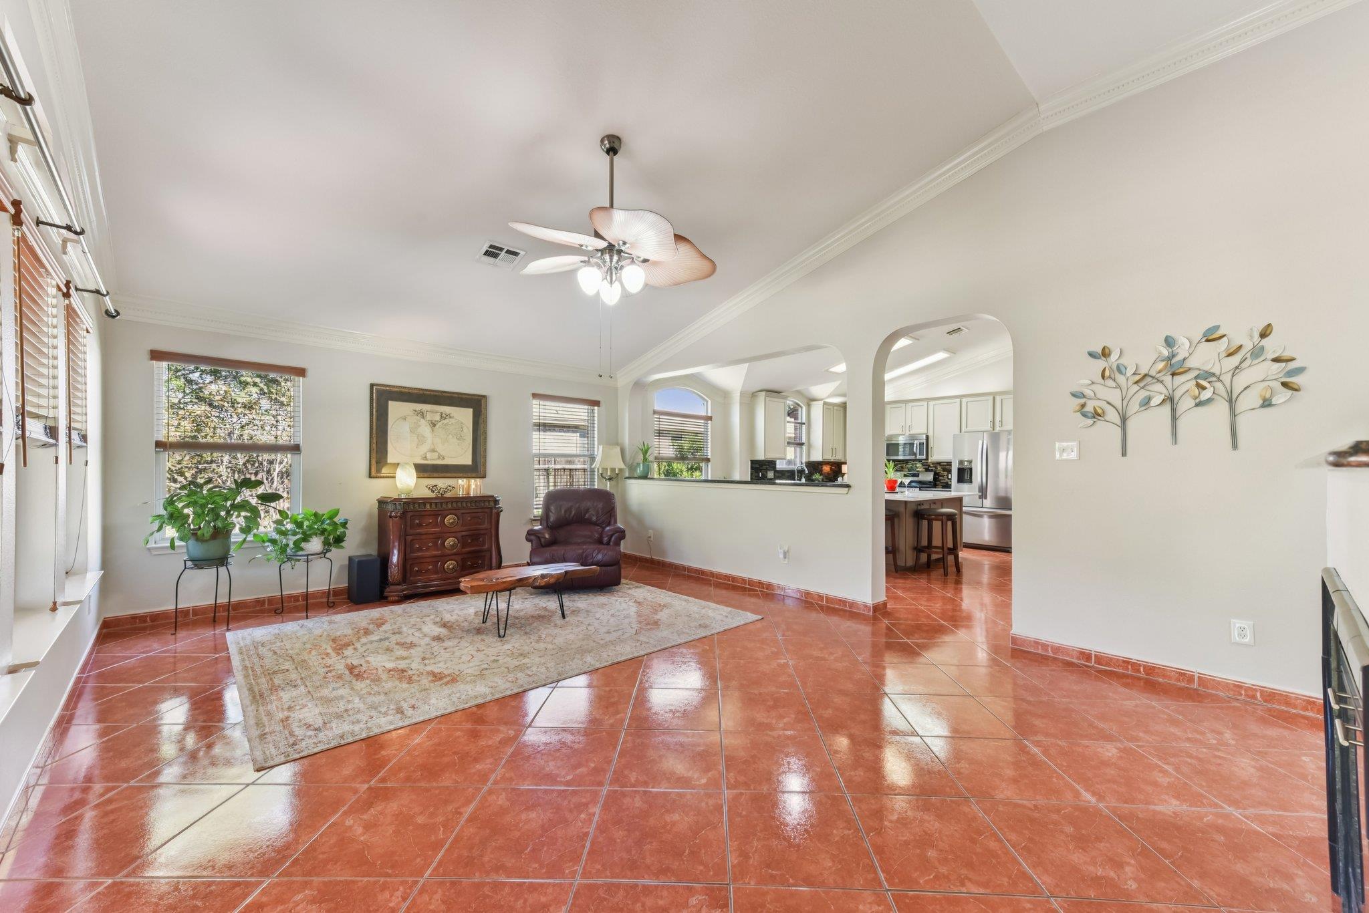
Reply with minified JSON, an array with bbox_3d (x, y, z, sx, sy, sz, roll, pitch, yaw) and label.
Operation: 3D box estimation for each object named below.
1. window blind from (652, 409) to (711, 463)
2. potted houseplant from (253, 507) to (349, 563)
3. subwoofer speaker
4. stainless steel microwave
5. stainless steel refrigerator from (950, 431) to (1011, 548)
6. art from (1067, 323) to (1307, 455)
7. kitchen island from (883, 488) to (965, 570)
[{"bbox_3d":[-0.008,-0.294,8.372,1.262,0.762,0.070,1,-1,-44],"label":"window blind"},{"bbox_3d":[-3.191,0.653,4.450,0.595,0.454,0.544,1,-1,-43],"label":"potted houseplant"},{"bbox_3d":[-2.915,1.105,4.850,0.185,0.400,0.280,1,-1,-42],"label":"subwoofer speaker"},{"bbox_3d":[3.922,-0.128,9.252,0.400,0.416,0.760,1,-1,-44],"label":"stainless steel microwave"},{"bbox_3d":[4.813,0.526,8.365,0.867,1.784,0.917,1,-1,-43],"label":"stainless steel refrigerator"},{"bbox_3d":[2.858,-0.369,3.104,0.045,0.730,1.000,1,-1,-44],"label":"art"},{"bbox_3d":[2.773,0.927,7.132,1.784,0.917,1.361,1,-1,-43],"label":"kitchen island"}]

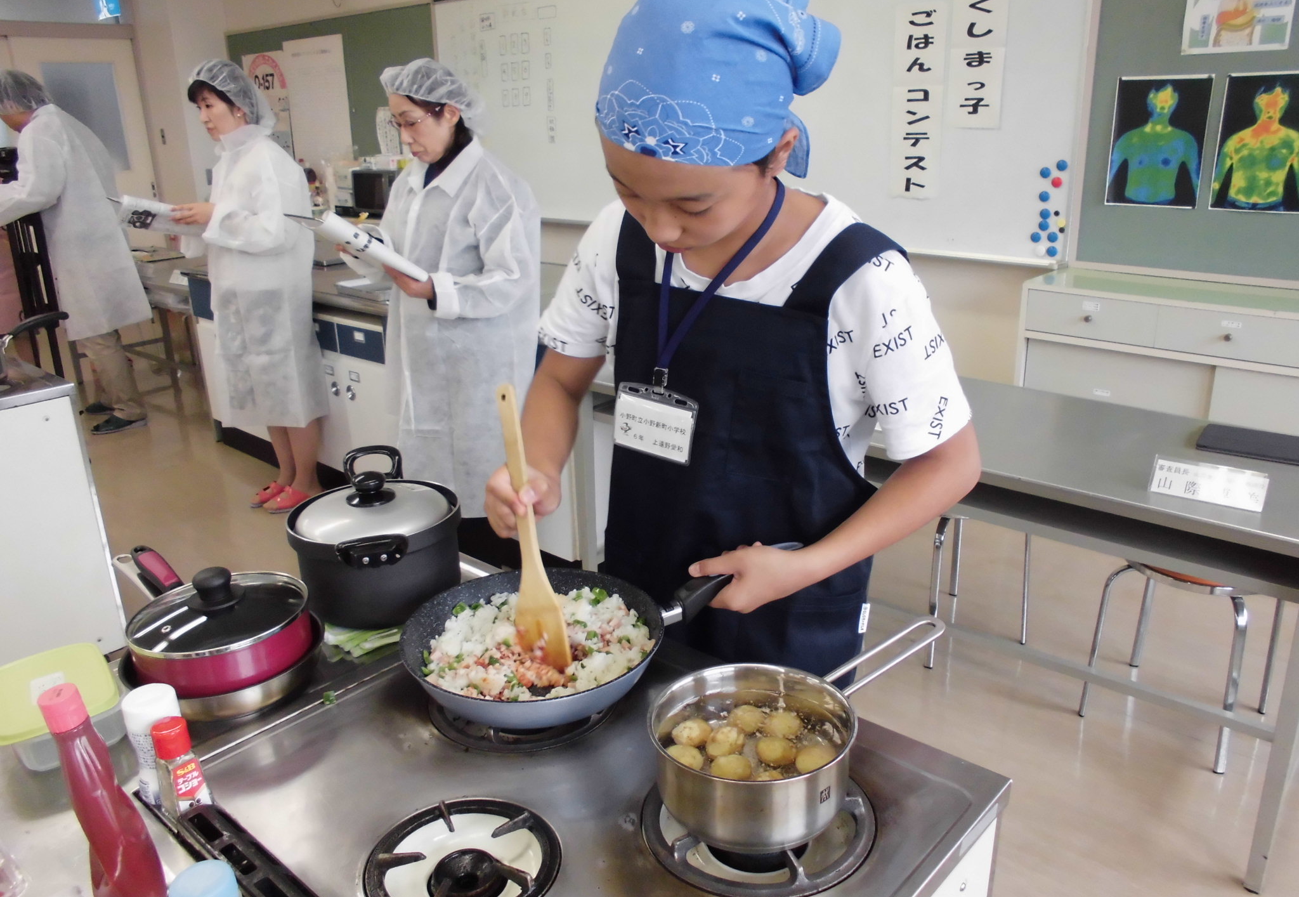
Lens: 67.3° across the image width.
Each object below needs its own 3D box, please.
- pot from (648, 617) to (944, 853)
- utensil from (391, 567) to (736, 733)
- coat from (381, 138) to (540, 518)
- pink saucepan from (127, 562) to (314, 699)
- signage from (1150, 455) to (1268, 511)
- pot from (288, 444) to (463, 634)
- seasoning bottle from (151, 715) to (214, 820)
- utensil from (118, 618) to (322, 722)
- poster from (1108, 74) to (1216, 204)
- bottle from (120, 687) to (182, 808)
[{"bbox_3d":[0.155,0.249,0.904,0.340,0.092,0.180,-13,22,-31],"label":"pot"},{"bbox_3d":[-0.039,0.186,1.079,0.460,0.102,0.282,-7,20,-17],"label":"utensil"},{"bbox_3d":[-0.505,-0.293,2.685,0.390,1.070,0.470,-18,24,-38],"label":"coat"},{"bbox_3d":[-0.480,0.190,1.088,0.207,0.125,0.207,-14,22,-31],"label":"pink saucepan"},{"bbox_3d":[1.022,0.060,1.784,0.182,0.062,0.055,13,24,36],"label":"signage"},{"bbox_3d":[-0.350,0.112,1.268,0.220,0.174,0.310,-6,20,-14],"label":"pot"},{"bbox_3d":[-0.423,0.288,0.879,0.038,0.092,0.038,13,24,37],"label":"seasoning bottle"},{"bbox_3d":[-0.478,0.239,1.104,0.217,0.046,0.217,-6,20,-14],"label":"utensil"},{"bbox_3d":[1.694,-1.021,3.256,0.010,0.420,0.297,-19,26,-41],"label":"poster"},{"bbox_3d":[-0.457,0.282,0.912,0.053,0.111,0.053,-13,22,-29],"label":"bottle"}]

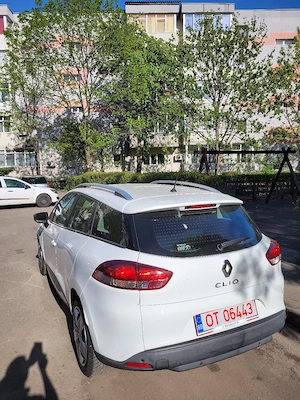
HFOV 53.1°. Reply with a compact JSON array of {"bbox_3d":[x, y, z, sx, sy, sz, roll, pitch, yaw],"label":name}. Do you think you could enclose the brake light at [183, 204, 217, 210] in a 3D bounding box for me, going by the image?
[{"bbox_3d":[0.381,0.051,2.271,0.290,0.028,0.040,-3,6,-26],"label":"brake light"}]

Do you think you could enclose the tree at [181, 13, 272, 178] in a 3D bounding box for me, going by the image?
[{"bbox_3d":[5.139,-6.191,19.906,6.300,11.600,6.300,-3,6,-26],"label":"tree"}]

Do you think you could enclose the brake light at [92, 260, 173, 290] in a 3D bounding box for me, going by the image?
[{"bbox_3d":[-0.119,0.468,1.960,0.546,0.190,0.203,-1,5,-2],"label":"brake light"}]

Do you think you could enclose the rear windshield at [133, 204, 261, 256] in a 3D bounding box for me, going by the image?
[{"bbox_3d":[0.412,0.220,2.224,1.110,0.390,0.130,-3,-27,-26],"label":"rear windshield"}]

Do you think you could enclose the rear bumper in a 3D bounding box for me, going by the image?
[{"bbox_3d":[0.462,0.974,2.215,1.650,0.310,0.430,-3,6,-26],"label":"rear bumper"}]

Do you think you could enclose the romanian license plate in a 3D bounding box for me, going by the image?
[{"bbox_3d":[0.535,0.793,2.047,0.530,0.130,0.020,-3,-11,-26],"label":"romanian license plate"}]

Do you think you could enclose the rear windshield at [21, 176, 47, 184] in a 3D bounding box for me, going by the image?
[{"bbox_3d":[-6.189,-1.028,16.000,1.360,0.460,0.140,-3,-22,-26],"label":"rear windshield"}]

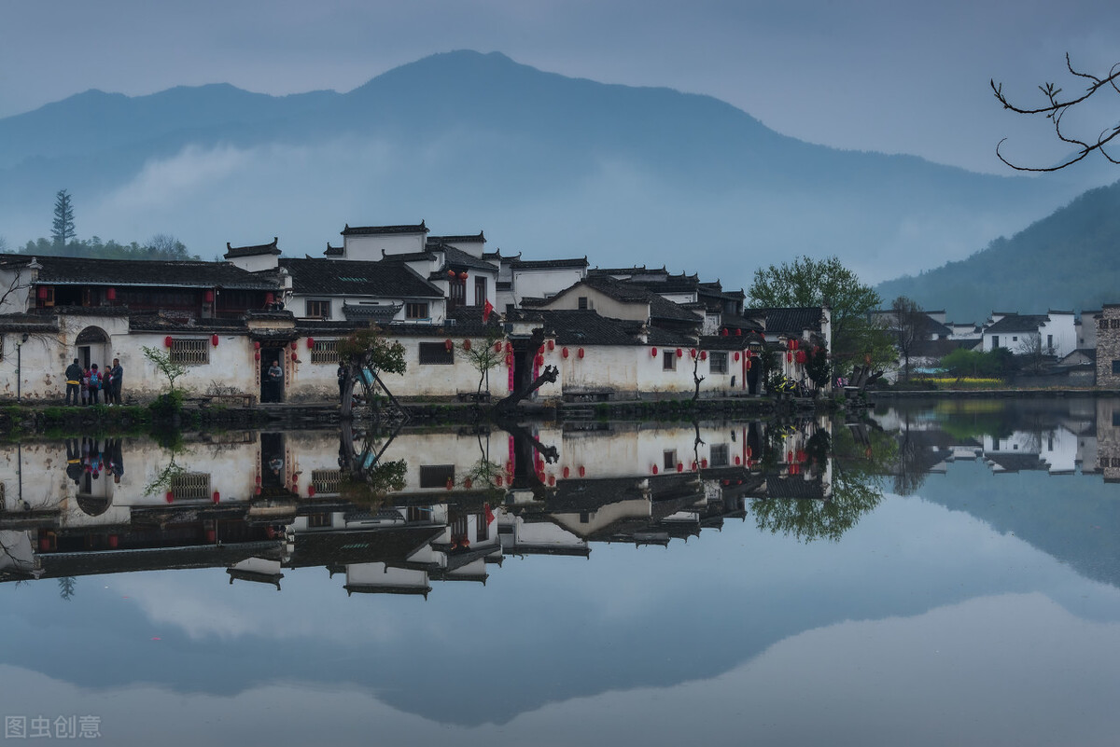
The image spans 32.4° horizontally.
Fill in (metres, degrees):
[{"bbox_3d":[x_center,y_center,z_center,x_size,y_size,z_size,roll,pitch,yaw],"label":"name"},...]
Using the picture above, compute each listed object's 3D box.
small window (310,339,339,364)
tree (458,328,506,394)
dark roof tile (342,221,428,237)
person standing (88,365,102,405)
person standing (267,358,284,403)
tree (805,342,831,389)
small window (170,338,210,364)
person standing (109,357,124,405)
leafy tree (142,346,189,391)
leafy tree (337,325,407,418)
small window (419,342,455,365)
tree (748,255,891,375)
[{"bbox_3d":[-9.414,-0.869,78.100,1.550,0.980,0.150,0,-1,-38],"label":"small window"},{"bbox_3d":[-3.243,-0.505,80.300,2.050,2.750,1.800,0,0,0],"label":"tree"},{"bbox_3d":[-9.230,-7.659,101.500,4.750,0.850,0.800,-1,0,16],"label":"dark roof tile"},{"bbox_3d":[-17.103,0.412,70.900,0.530,1.530,0.440,0,0,2],"label":"person standing"},{"bbox_3d":[-11.390,0.329,77.200,0.560,1.690,0.380,0,0,-3],"label":"person standing"},{"bbox_3d":[13.148,-0.380,98.300,1.400,2.400,1.300,0,0,0],"label":"tree"},{"bbox_3d":[-14.366,-0.851,74.900,1.700,0.970,0.120,0,-1,-40],"label":"small window"},{"bbox_3d":[-16.384,0.327,71.200,0.420,1.740,0.520,0,0,-30],"label":"person standing"},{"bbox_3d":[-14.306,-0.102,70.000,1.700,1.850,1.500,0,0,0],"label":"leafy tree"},{"bbox_3d":[-7.427,-0.074,76.200,2.800,3.700,2.500,0,0,0],"label":"leafy tree"},{"bbox_3d":[-5.269,-0.857,82.400,1.830,0.950,0.120,0,-1,-40],"label":"small window"},{"bbox_3d":[20.390,-4.181,153.000,11.000,10.400,9.800,0,0,0],"label":"tree"}]

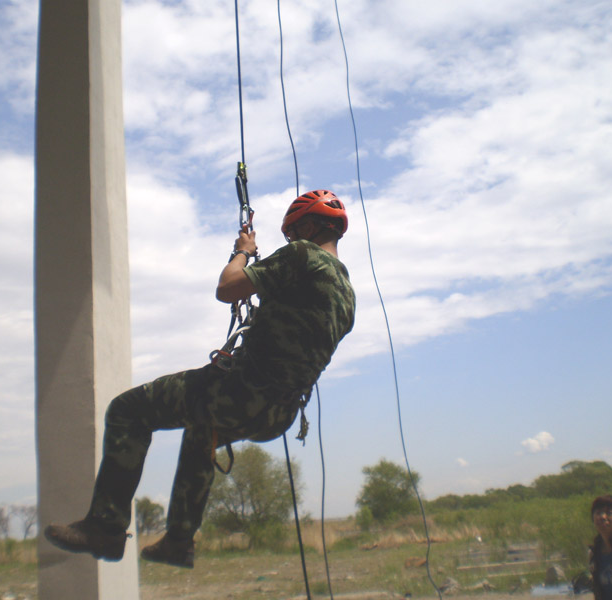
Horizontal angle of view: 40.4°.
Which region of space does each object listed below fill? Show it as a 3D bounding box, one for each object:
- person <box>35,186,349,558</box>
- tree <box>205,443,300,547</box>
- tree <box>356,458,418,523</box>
[{"bbox_3d":[-0.325,0.245,2.900,0.950,1.310,0.570,-11,-16,25],"label":"person"},{"bbox_3d":[-3.305,11.809,50.000,6.000,6.300,5.600,-4,-15,0],"label":"tree"},{"bbox_3d":[8.032,18.775,82.000,6.100,6.300,5.800,-4,-15,0],"label":"tree"}]

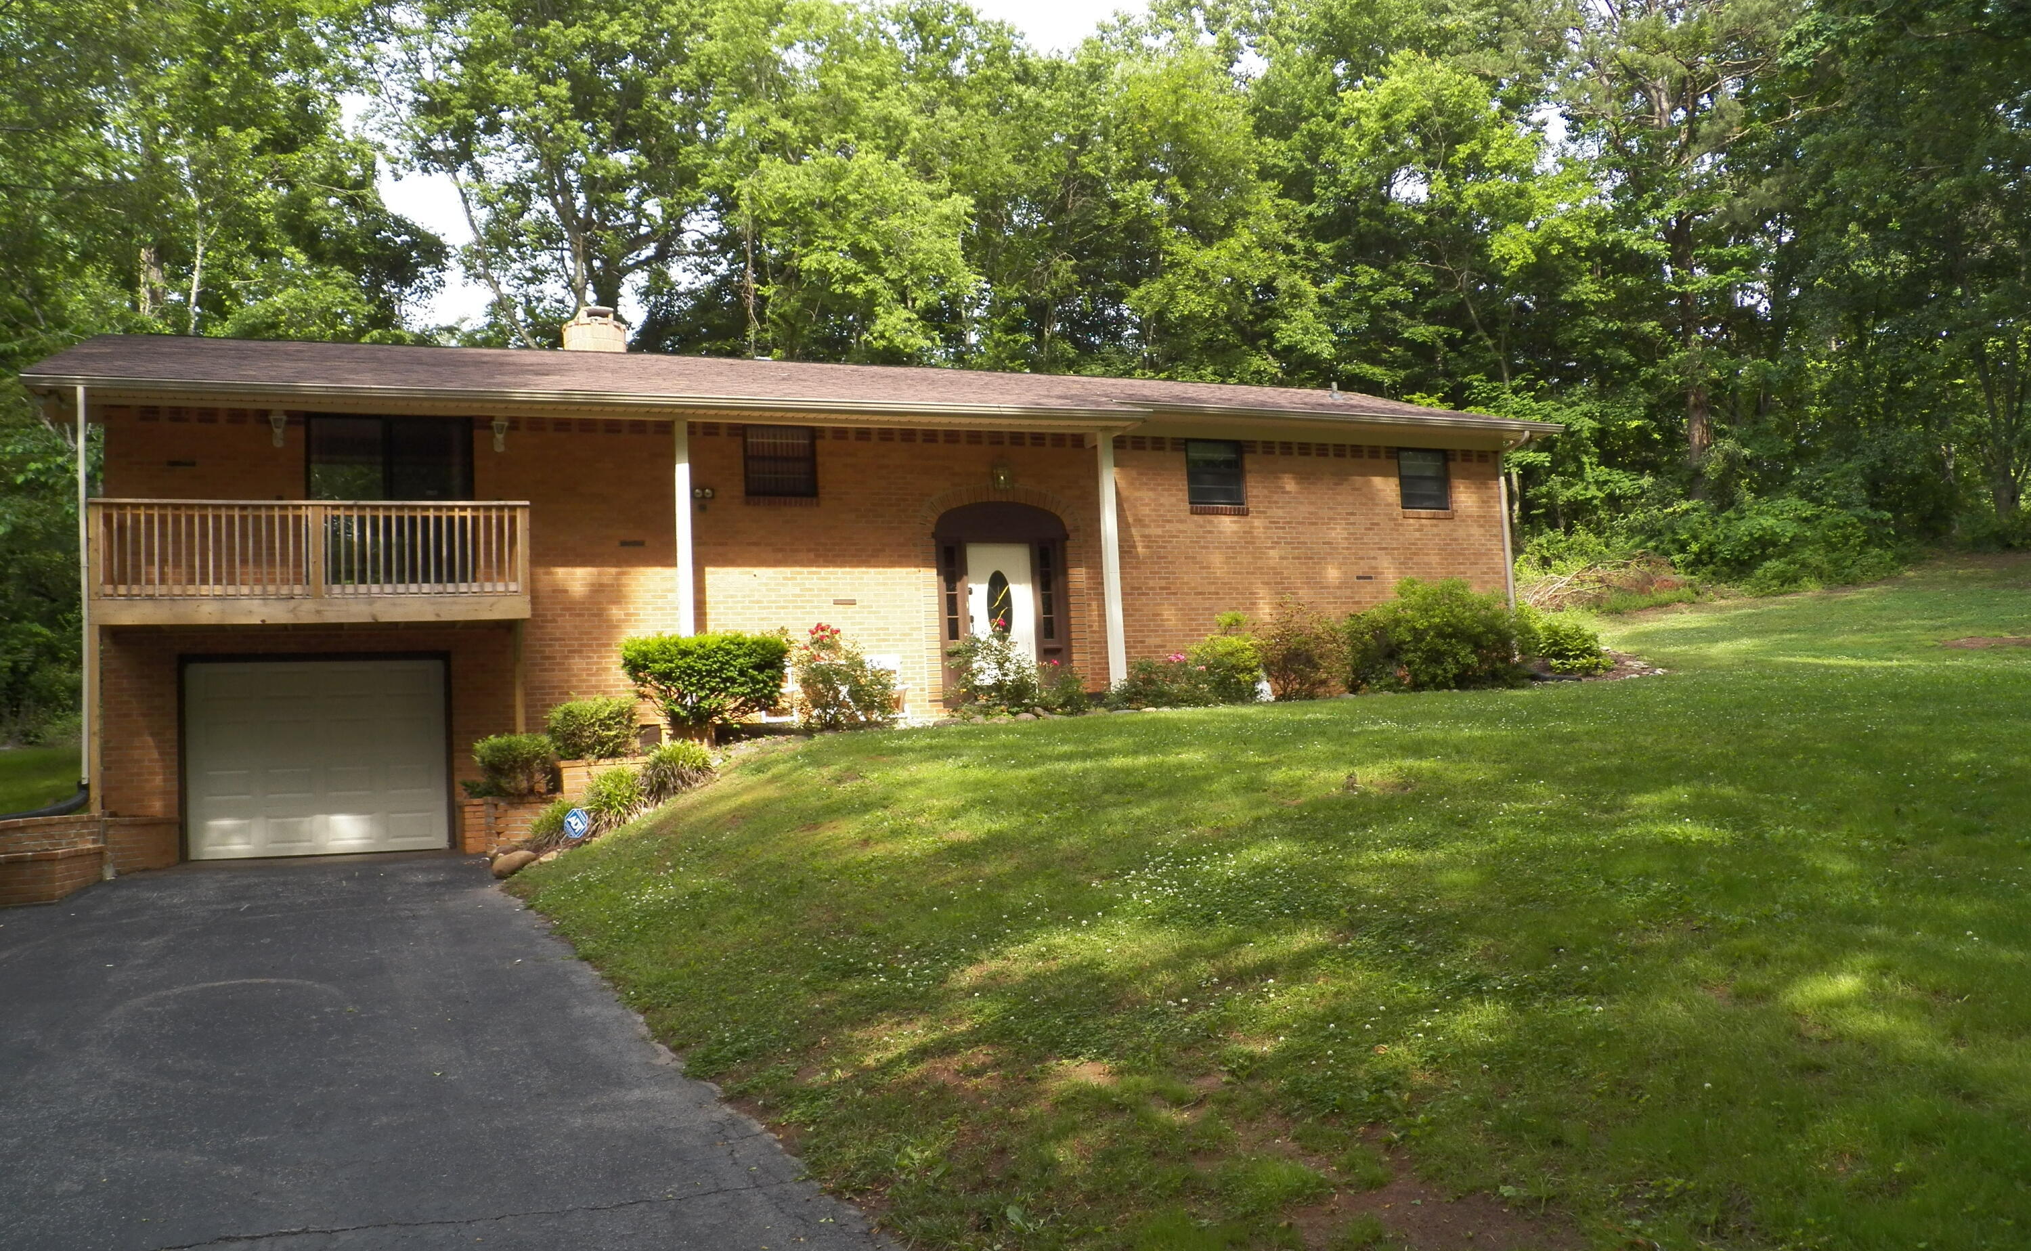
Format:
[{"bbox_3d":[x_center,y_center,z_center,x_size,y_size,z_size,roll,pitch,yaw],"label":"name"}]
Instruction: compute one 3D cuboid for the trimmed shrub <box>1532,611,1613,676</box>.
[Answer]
[{"bbox_3d":[8.366,0.262,24.642,1.100,0.900,1.050,-1,-5,-22],"label":"trimmed shrub"}]

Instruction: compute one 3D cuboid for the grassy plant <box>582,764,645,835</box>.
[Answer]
[{"bbox_3d":[-4.393,1.906,17.942,0.680,0.700,0.680,-1,-5,-22],"label":"grassy plant"}]

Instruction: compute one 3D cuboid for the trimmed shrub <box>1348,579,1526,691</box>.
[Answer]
[{"bbox_3d":[5.938,0.145,23.156,2.350,1.520,1.650,-1,-5,-22],"label":"trimmed shrub"}]

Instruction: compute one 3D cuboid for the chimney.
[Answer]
[{"bbox_3d":[-6.379,-4.367,24.990,0.900,1.050,0.750,-1,-5,-22],"label":"chimney"}]

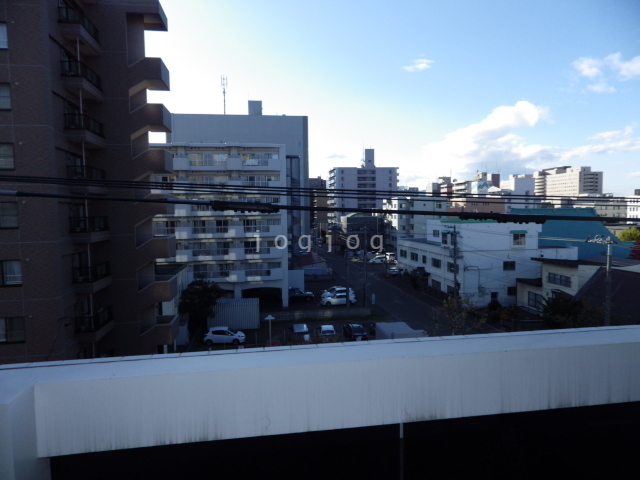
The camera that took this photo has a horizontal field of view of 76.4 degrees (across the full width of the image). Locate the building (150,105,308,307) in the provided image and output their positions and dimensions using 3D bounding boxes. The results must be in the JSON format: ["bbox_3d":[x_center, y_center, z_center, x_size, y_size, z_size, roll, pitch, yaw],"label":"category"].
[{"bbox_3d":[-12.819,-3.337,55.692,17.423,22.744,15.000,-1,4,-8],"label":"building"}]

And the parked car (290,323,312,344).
[{"bbox_3d":[-1.820,9.206,39.194,1.680,1.600,4.200,-1,4,-6],"label":"parked car"}]

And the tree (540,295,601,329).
[{"bbox_3d":[24.021,7.151,39.000,5.000,4.200,4.400,-1,3,-8],"label":"tree"}]

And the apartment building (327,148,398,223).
[{"bbox_3d":[18.723,-19.573,181.089,28.545,39.000,16.000,-2,4,-9],"label":"apartment building"}]

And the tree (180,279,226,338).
[{"bbox_3d":[-11.932,6.621,41.300,4.700,5.800,4.400,-1,3,-8],"label":"tree"}]

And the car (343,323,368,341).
[{"bbox_3d":[3.332,8.765,38.500,1.750,1.520,4.450,-1,3,-3],"label":"car"}]

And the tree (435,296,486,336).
[{"bbox_3d":[11.244,7.263,32.566,3.800,5.800,3.700,-2,4,-9],"label":"tree"}]

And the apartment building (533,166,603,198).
[{"bbox_3d":[242.693,-39.799,401.356,23.000,58.000,60.000,-1,3,-8],"label":"apartment building"}]

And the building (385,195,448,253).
[{"bbox_3d":[25.755,-3.821,112.895,14.143,15.609,13.000,-1,4,-8],"label":"building"}]

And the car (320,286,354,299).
[{"bbox_3d":[2.533,7.500,56.300,4.450,1.560,1.730,-1,3,-16],"label":"car"}]

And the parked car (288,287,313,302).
[{"bbox_3d":[-3.044,7.566,56.060,4.500,1.680,1.760,-1,4,-7],"label":"parked car"}]

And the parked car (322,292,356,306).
[{"bbox_3d":[2.466,7.741,53.032,4.430,1.500,1.740,-1,4,-7],"label":"parked car"}]

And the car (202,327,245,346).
[{"bbox_3d":[-9.387,9.425,40.302,3.900,1.500,1.695,-1,4,-5],"label":"car"}]

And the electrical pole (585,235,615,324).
[{"bbox_3d":[17.493,4.874,25.500,1.900,10.200,0.500,-1,3,-8],"label":"electrical pole"}]

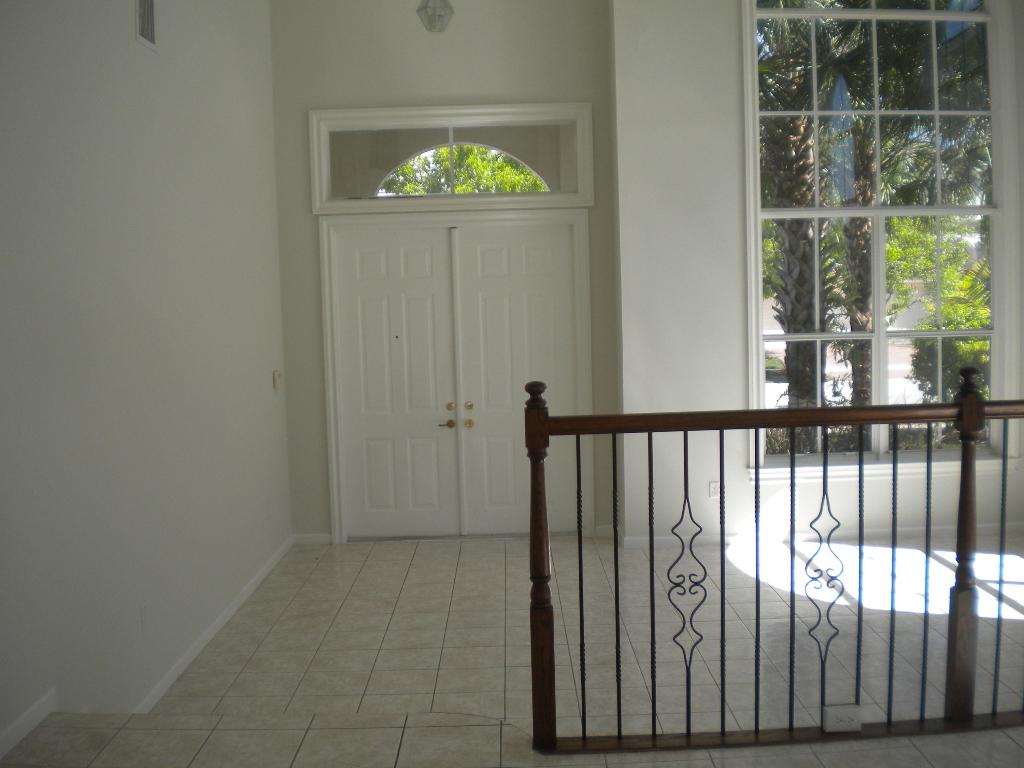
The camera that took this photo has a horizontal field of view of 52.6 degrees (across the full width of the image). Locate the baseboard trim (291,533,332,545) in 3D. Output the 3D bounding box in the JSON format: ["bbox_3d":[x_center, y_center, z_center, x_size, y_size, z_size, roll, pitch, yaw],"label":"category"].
[{"bbox_3d":[-1.526,1.187,7.922,0.310,0.085,0.020,-2,5,0],"label":"baseboard trim"}]

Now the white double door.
[{"bbox_3d":[-0.430,-0.050,7.869,1.930,2.440,0.100,-2,5,0],"label":"white double door"}]

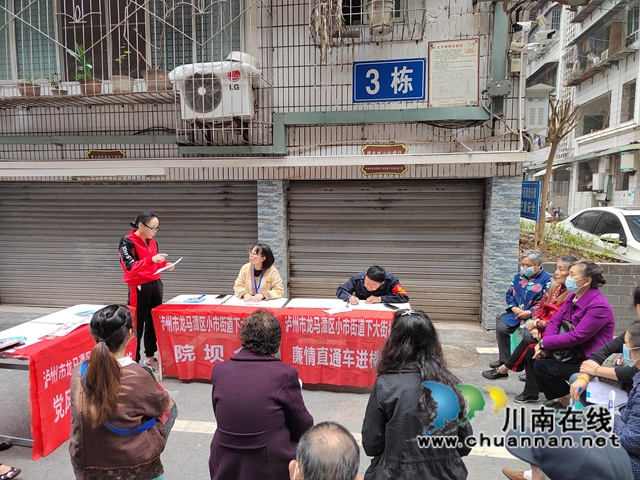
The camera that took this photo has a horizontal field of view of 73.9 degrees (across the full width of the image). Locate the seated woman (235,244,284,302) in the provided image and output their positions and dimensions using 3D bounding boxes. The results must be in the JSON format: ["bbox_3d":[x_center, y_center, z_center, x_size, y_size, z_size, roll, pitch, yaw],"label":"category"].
[{"bbox_3d":[-0.663,0.667,4.761,0.540,1.250,0.680,1,5,16],"label":"seated woman"}]

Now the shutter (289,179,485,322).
[{"bbox_3d":[0.937,0.152,6.241,2.850,2.080,0.120,1,5,8],"label":"shutter"}]

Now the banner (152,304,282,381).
[{"bbox_3d":[-1.000,1.010,4.170,1.260,0.660,0.180,0,3,3],"label":"banner"}]

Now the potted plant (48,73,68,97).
[{"bbox_3d":[-3.738,-2.200,6.079,0.280,0.370,0.270,1,5,8],"label":"potted plant"}]

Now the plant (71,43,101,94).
[{"bbox_3d":[-3.114,-2.267,5.670,0.390,0.710,0.360,1,3,8],"label":"plant"}]

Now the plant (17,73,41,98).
[{"bbox_3d":[-3.976,-2.087,5.800,0.290,0.380,0.290,1,3,8],"label":"plant"}]

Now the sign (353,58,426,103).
[{"bbox_3d":[0.883,-2.014,5.380,0.910,0.510,0.040,1,3,8],"label":"sign"}]

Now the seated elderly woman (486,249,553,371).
[{"bbox_3d":[2.156,0.733,4.550,0.680,1.180,0.500,-3,4,-40],"label":"seated elderly woman"}]

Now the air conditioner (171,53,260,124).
[{"bbox_3d":[-1.304,-1.931,5.664,0.910,0.690,0.370,1,5,12],"label":"air conditioner"}]

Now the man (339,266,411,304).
[{"bbox_3d":[0.572,0.780,4.509,0.720,1.080,0.740,1,5,12],"label":"man"}]

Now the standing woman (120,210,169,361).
[{"bbox_3d":[-1.844,0.511,4.480,0.440,1.600,0.470,2,4,23],"label":"standing woman"}]

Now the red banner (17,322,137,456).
[{"bbox_3d":[-1.867,1.049,3.456,0.180,0.680,1.350,1,5,6],"label":"red banner"}]

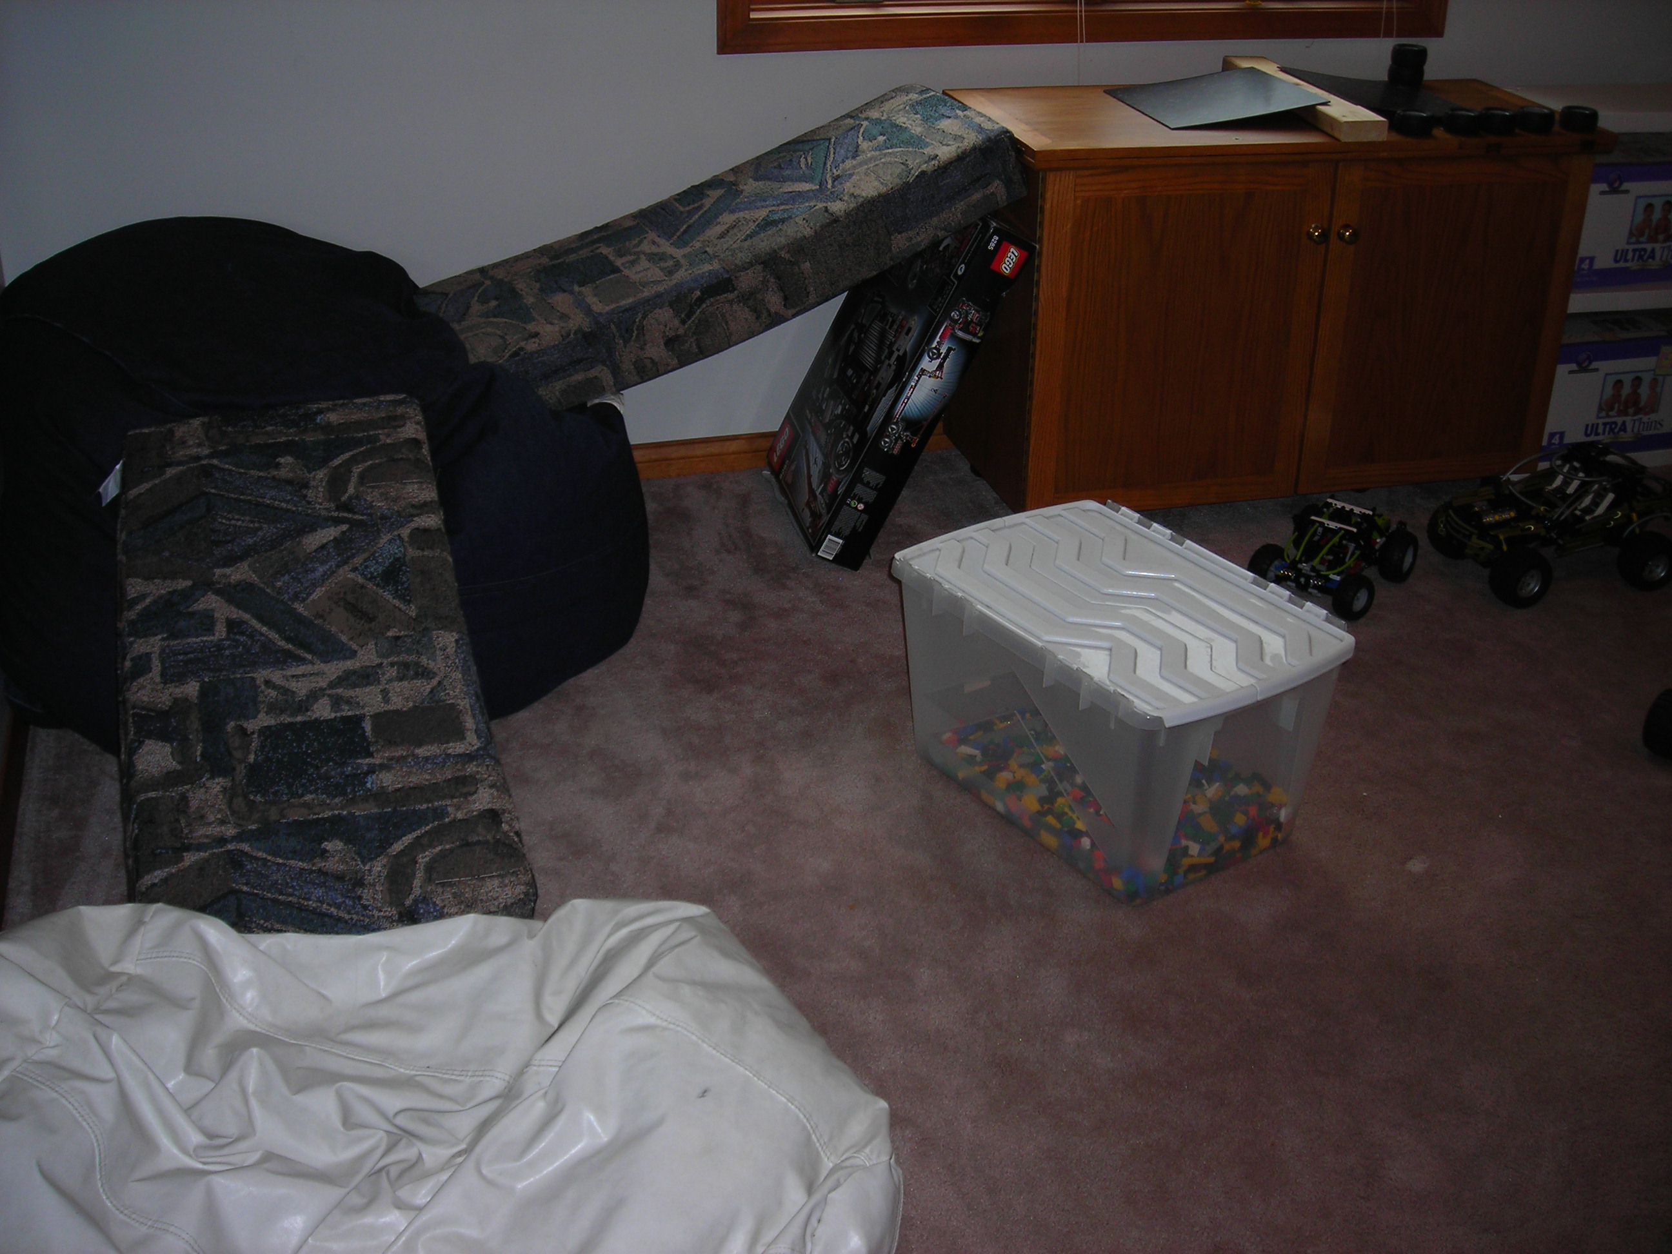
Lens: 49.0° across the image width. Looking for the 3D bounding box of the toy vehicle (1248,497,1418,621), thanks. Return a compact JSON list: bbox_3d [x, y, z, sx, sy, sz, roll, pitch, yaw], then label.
[{"bbox_3d":[0.781,-0.126,2.844,0.184,0.133,0.248,21,33,32],"label":"toy vehicle"}]

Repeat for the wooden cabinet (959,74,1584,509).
[{"bbox_3d":[0.717,-0.558,3.117,1.011,0.643,0.423,-6,29,-14],"label":"wooden cabinet"}]

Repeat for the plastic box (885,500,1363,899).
[{"bbox_3d":[0.337,0.086,2.255,0.336,0.286,0.476,-17,33,-31],"label":"plastic box"}]

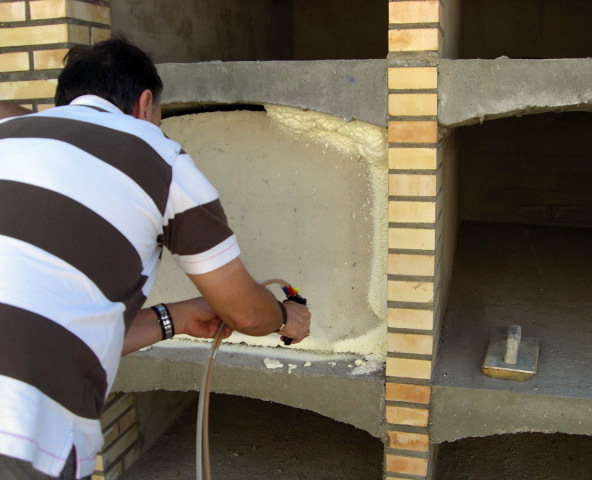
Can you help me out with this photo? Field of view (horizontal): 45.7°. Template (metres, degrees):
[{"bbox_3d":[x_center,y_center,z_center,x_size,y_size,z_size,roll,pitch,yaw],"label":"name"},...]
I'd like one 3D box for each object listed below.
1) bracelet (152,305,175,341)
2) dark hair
[{"bbox_3d":[-0.257,0.157,1.340,0.021,0.067,0.058,-16,0,-18],"label":"bracelet"},{"bbox_3d":[-0.350,-0.295,1.310,0.172,0.160,0.198,7,-6,31],"label":"dark hair"}]

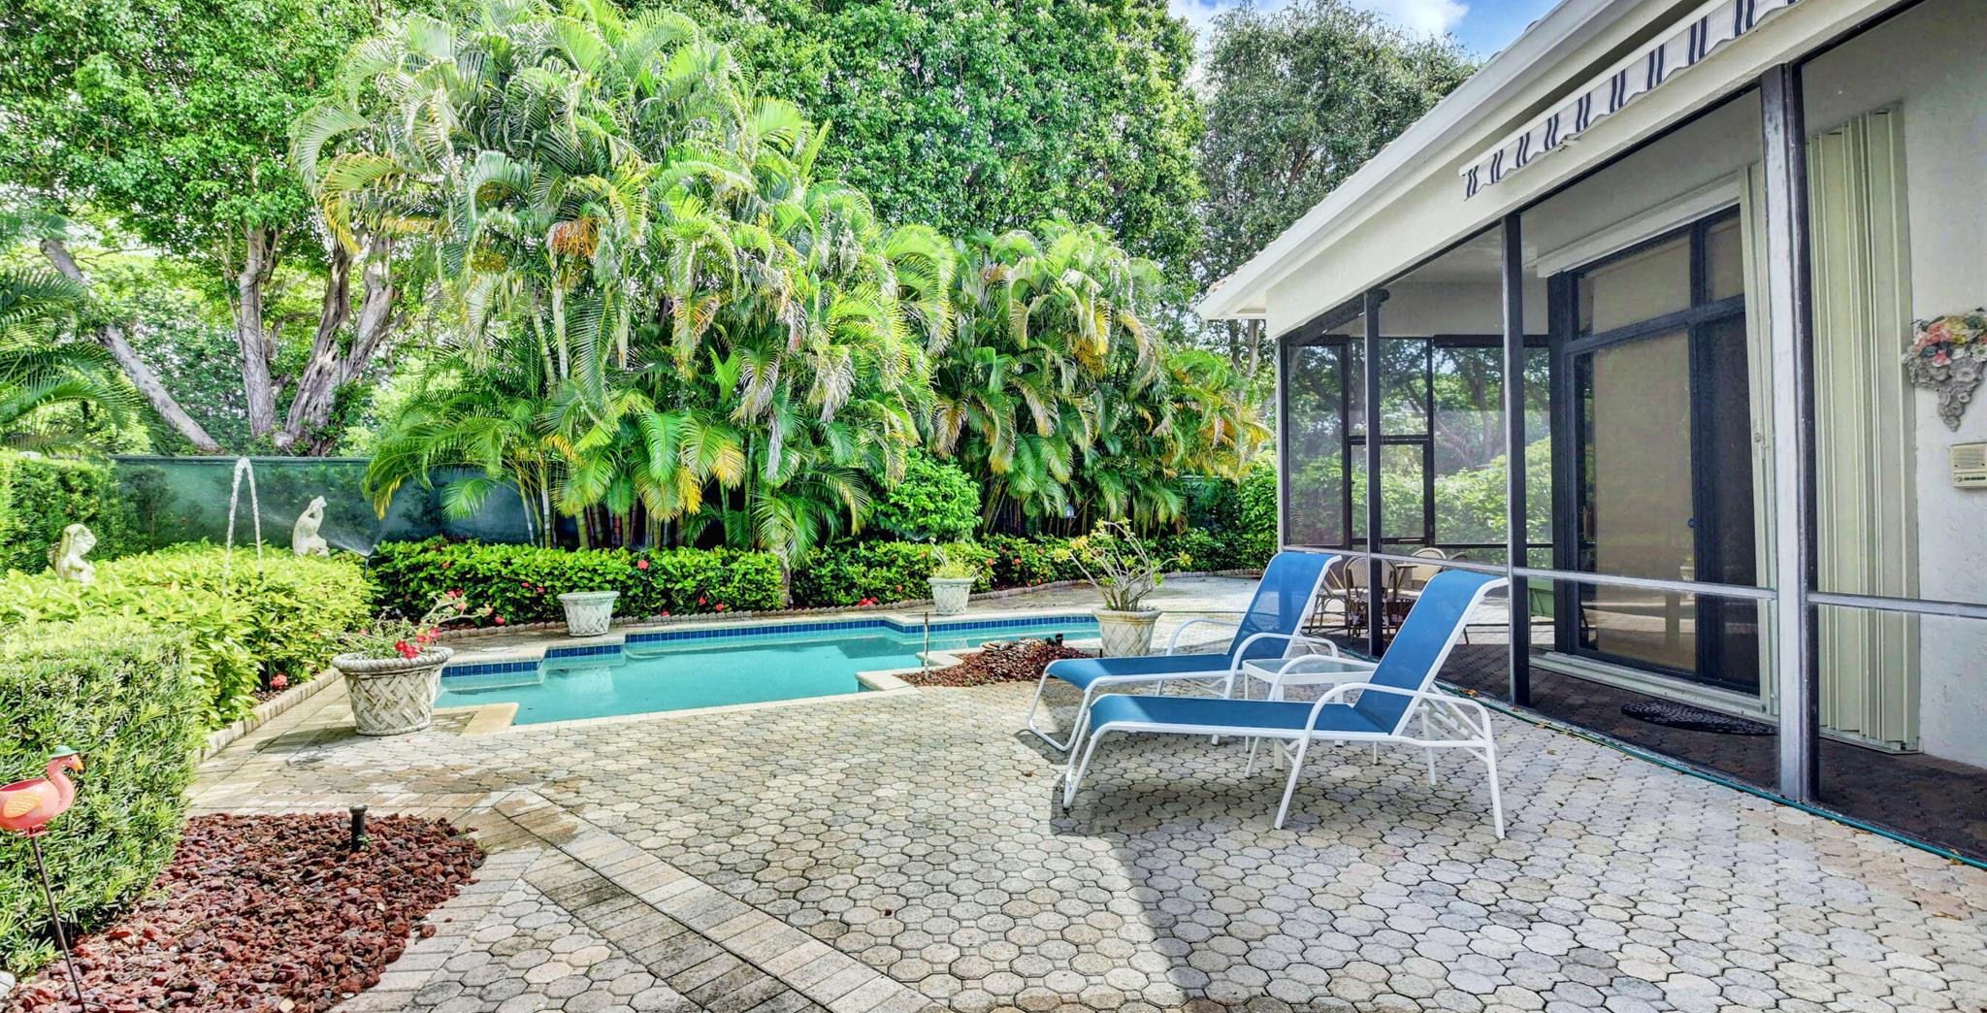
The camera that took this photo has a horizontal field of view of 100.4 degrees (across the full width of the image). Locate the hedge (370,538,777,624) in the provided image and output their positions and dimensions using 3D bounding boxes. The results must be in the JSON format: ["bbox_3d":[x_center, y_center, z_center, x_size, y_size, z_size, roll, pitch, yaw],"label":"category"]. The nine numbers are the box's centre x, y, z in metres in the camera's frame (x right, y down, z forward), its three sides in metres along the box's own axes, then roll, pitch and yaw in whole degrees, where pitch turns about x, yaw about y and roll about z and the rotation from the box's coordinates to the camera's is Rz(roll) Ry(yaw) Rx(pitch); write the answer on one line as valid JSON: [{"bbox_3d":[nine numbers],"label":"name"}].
[{"bbox_3d":[-5.020,0.962,10.180,4.700,0.880,0.950,0,-1,-23],"label":"hedge"}]

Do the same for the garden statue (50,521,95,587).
[{"bbox_3d":[-7.795,0.495,7.000,0.290,0.680,0.250,0,-1,-27],"label":"garden statue"}]

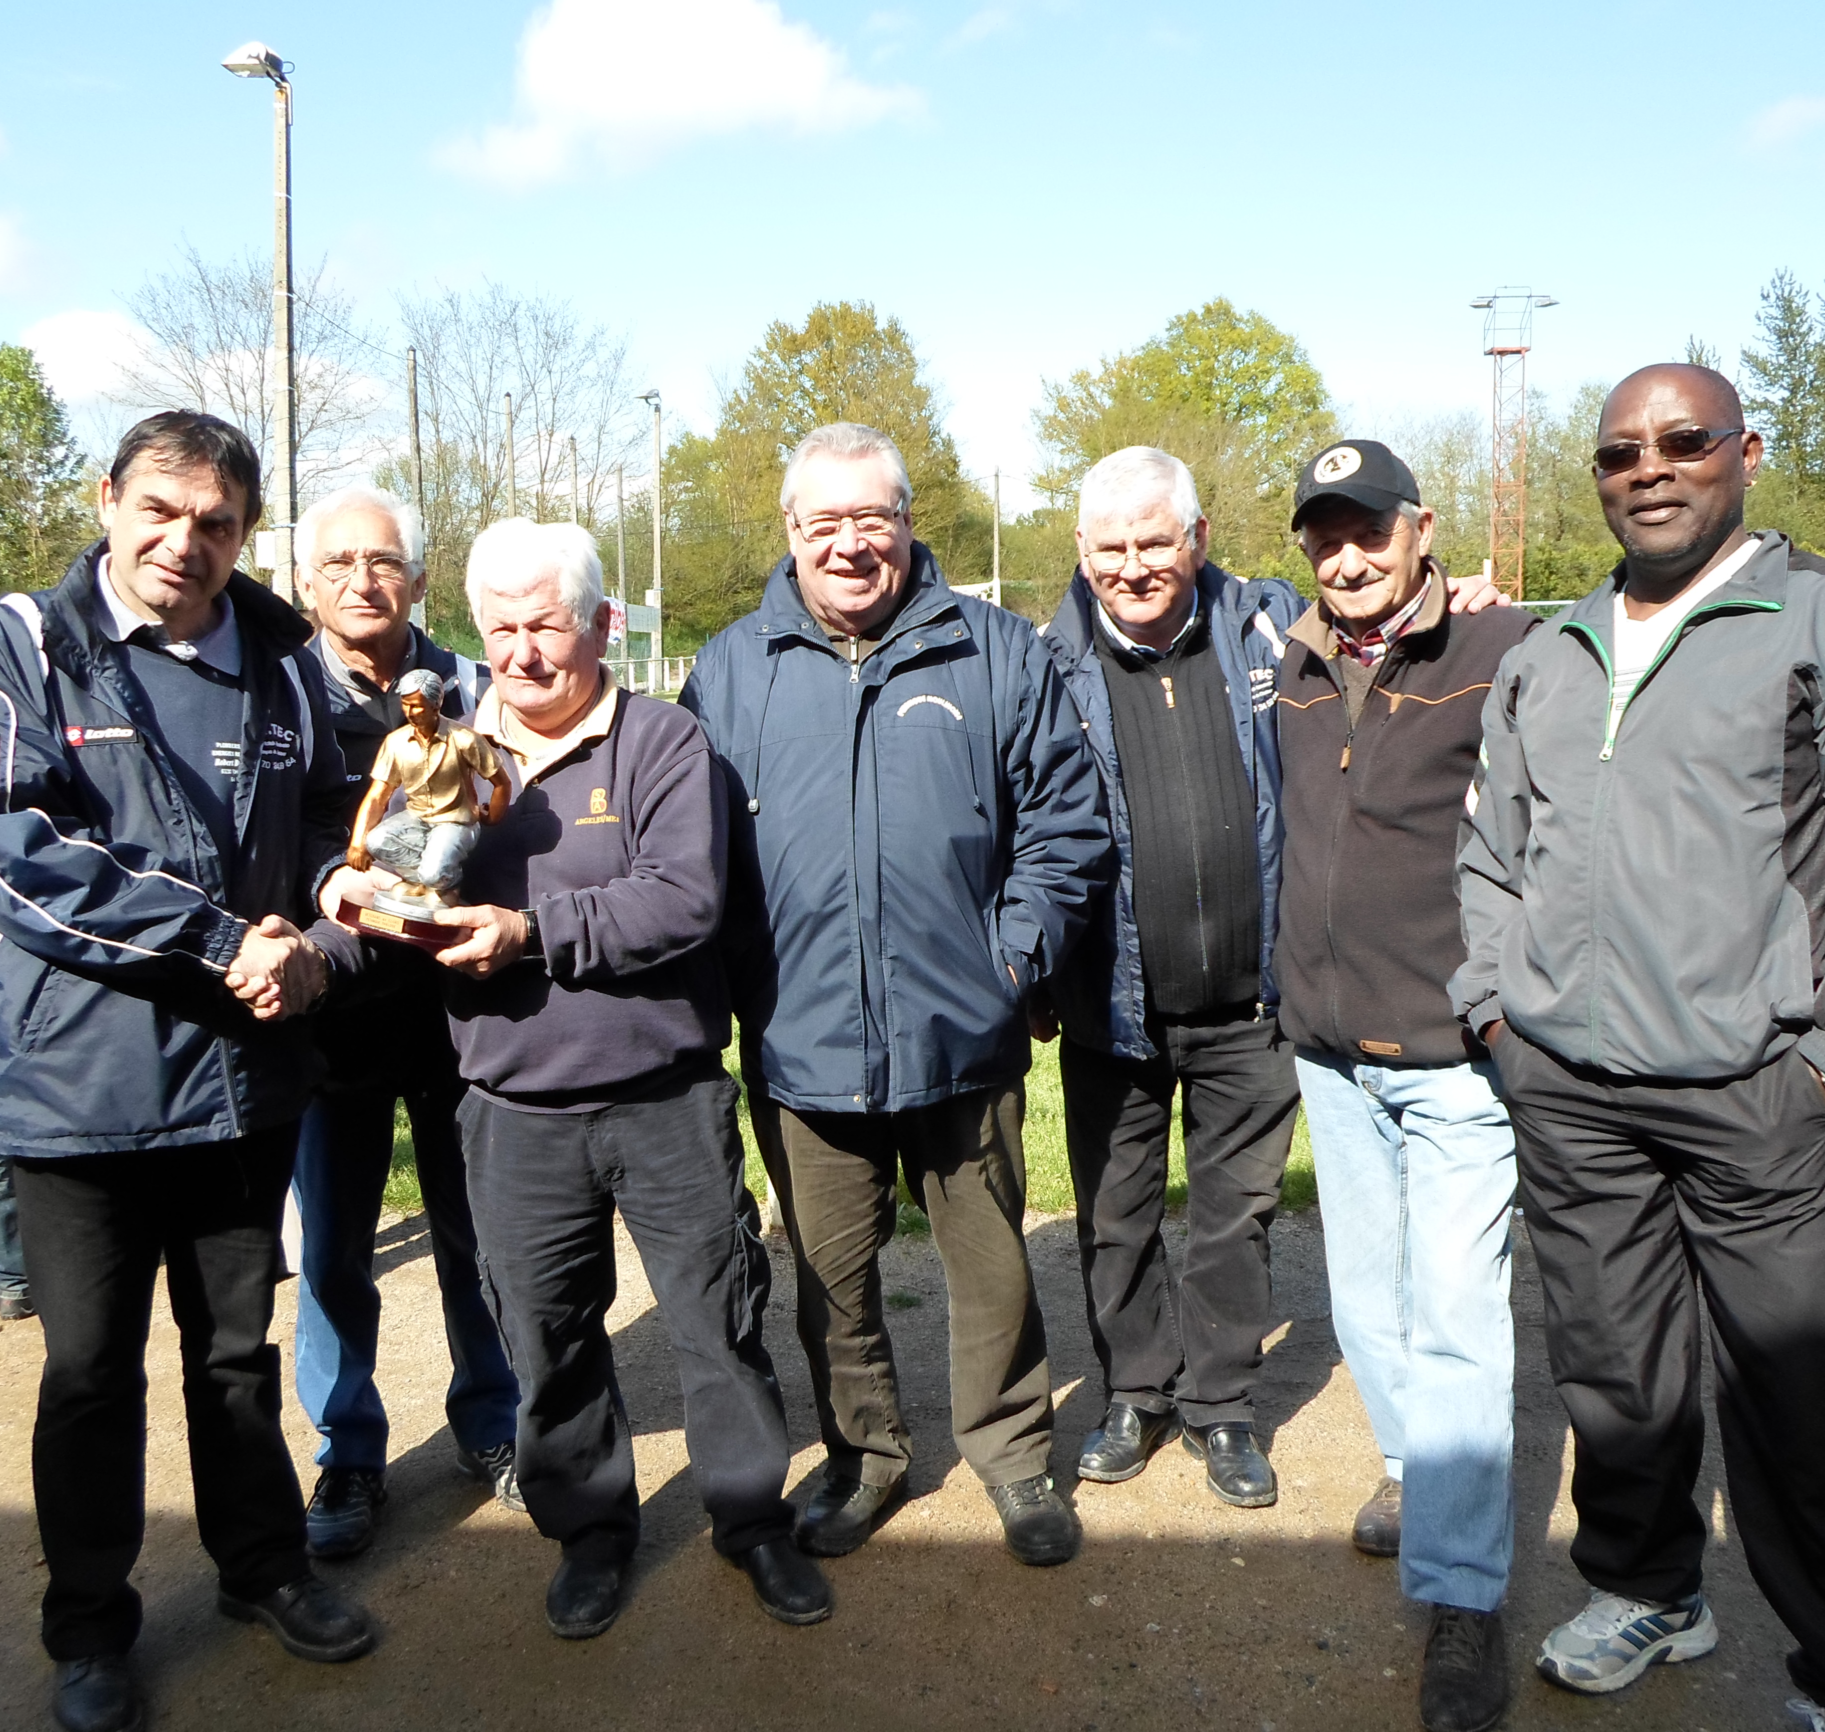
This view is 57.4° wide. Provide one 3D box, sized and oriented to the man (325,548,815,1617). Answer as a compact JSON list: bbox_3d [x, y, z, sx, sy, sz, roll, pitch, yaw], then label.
[{"bbox_3d":[-0.423,0.322,2.468,0.680,1.630,0.500,0,8,8],"label":"man"}]

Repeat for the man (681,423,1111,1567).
[{"bbox_3d":[-0.015,0.225,2.597,0.650,1.770,0.460,-1,8,-2],"label":"man"}]

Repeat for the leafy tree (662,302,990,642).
[{"bbox_3d":[-3.161,-13.673,60.676,12.140,13.180,11.533,-1,8,0],"label":"leafy tree"}]

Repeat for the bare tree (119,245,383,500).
[{"bbox_3d":[-18.507,-11.003,46.868,7.581,12.390,7.202,-1,8,0],"label":"bare tree"}]

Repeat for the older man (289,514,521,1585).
[{"bbox_3d":[-0.845,0.257,2.740,0.520,1.700,0.420,-3,8,-12],"label":"older man"}]

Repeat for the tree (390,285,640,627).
[{"bbox_3d":[-12.082,-11.504,50.856,7.763,12.000,7.375,-1,8,0],"label":"tree"}]

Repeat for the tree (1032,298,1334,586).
[{"bbox_3d":[11.867,-16.941,73.388,13.549,15.473,12.872,-1,8,0],"label":"tree"}]

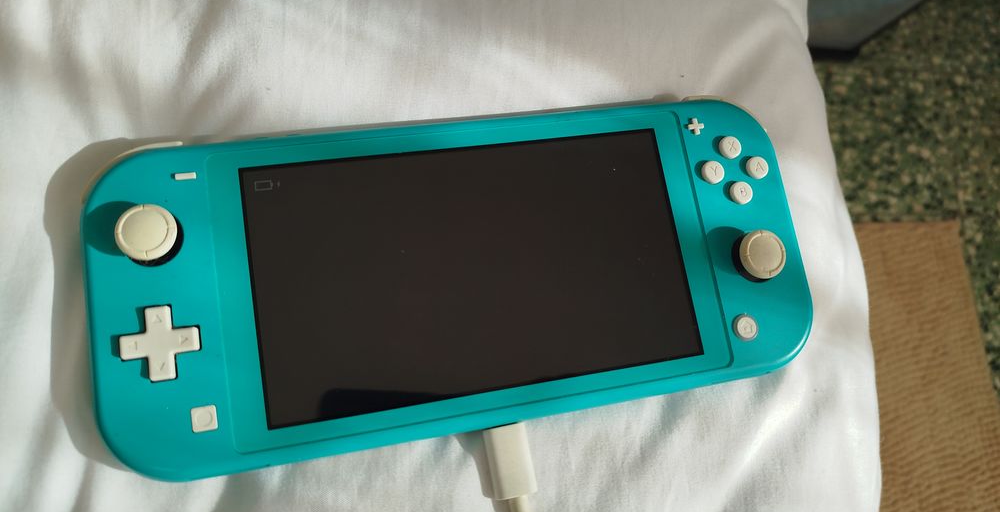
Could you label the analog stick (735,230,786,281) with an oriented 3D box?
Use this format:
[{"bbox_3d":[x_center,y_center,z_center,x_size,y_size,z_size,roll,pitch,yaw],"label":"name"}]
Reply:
[{"bbox_3d":[0.079,0.000,0.213,0.015,0.007,0.015,2,78,-11],"label":"analog stick"}]

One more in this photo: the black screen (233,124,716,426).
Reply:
[{"bbox_3d":[-0.006,0.003,0.200,0.125,0.002,0.071,-8,80,-13],"label":"black screen"}]

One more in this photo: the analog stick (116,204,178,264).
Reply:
[{"bbox_3d":[-0.091,-0.006,0.180,0.015,0.007,0.015,-8,80,-13],"label":"analog stick"}]

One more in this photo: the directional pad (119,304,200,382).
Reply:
[{"bbox_3d":[-0.087,0.022,0.178,0.019,0.003,0.019,-8,80,-13],"label":"directional pad"}]

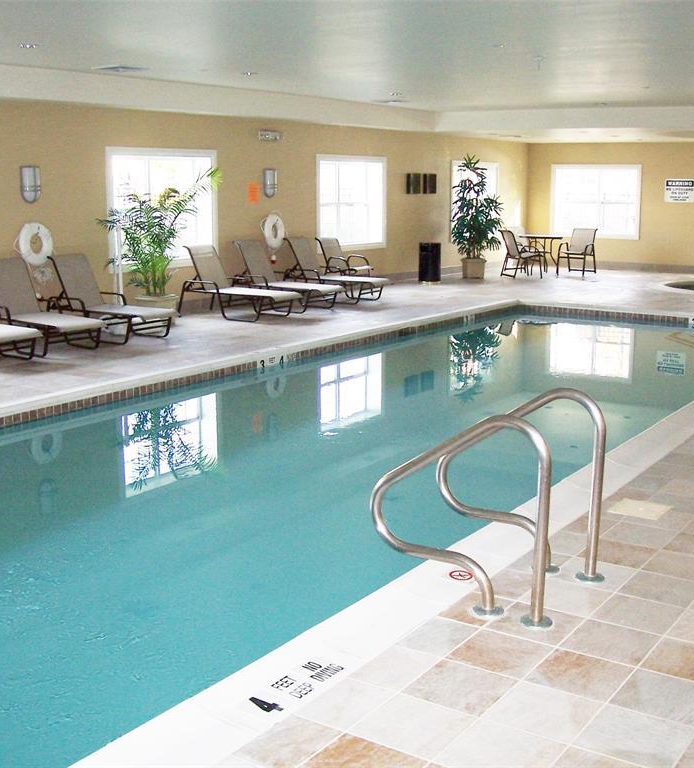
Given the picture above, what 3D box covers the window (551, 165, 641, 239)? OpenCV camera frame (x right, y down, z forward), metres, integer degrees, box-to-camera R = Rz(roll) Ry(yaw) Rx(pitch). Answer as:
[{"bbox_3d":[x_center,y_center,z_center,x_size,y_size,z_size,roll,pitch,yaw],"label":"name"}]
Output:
[{"bbox_3d":[5.252,-3.836,21.174,1.960,1.540,0.120,7,13,34],"label":"window"}]

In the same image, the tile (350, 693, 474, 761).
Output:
[{"bbox_3d":[0.218,1.099,3.227,0.300,0.010,0.300,7,13,34],"label":"tile"}]

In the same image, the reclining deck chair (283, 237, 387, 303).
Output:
[{"bbox_3d":[-0.126,-1.716,15.115,1.610,0.920,0.690,7,13,34],"label":"reclining deck chair"}]

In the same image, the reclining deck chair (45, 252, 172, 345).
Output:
[{"bbox_3d":[-2.596,-0.970,11.280,1.600,0.910,0.670,7,13,34],"label":"reclining deck chair"}]

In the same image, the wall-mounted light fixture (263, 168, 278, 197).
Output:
[{"bbox_3d":[-1.128,-3.024,15.170,0.100,0.430,0.270,7,13,34],"label":"wall-mounted light fixture"}]

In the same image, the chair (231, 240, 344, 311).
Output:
[{"bbox_3d":[-0.838,-1.524,14.154,1.601,0.918,0.704,7,13,31],"label":"chair"}]

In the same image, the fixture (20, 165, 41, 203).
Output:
[{"bbox_3d":[-3.555,-2.252,11.337,0.122,0.408,0.235,8,13,34],"label":"fixture"}]

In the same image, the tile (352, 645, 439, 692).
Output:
[{"bbox_3d":[0.186,1.018,3.601,0.205,0.010,0.300,7,13,34],"label":"tile"}]

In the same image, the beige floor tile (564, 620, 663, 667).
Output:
[{"bbox_3d":[1.002,0.983,3.814,0.300,0.010,0.300,7,13,34],"label":"beige floor tile"}]

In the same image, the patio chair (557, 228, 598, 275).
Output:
[{"bbox_3d":[4.408,-2.500,19.192,0.570,0.900,0.660,7,13,34],"label":"patio chair"}]

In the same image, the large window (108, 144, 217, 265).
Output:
[{"bbox_3d":[-2.372,-2.309,13.208,0.122,1.550,1.988,8,13,34],"label":"large window"}]

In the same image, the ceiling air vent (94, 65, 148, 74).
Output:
[{"bbox_3d":[-2.534,-3.520,11.280,0.460,0.040,0.460,7,13,34],"label":"ceiling air vent"}]

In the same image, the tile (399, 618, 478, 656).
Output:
[{"bbox_3d":[0.349,0.957,3.791,0.200,0.010,0.300,7,13,34],"label":"tile"}]

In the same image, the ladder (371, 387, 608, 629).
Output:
[{"bbox_3d":[0.610,0.449,4.268,0.836,0.826,0.663,8,13,34],"label":"ladder"}]

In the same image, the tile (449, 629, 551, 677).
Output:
[{"bbox_3d":[0.569,0.994,3.707,0.300,0.010,0.300,7,13,34],"label":"tile"}]

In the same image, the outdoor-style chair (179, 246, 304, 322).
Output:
[{"bbox_3d":[-1.426,-1.346,13.237,1.620,0.920,0.710,7,13,34],"label":"outdoor-style chair"}]

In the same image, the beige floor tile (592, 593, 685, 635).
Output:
[{"bbox_3d":[1.153,0.914,3.977,0.300,0.010,0.300,7,13,34],"label":"beige floor tile"}]

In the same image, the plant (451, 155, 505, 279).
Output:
[{"bbox_3d":[2.436,-3.131,18.775,1.000,2.270,1.000,7,13,34],"label":"plant"}]

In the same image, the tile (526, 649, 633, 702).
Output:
[{"bbox_3d":[0.825,1.032,3.560,0.300,0.010,0.300,7,13,34],"label":"tile"}]

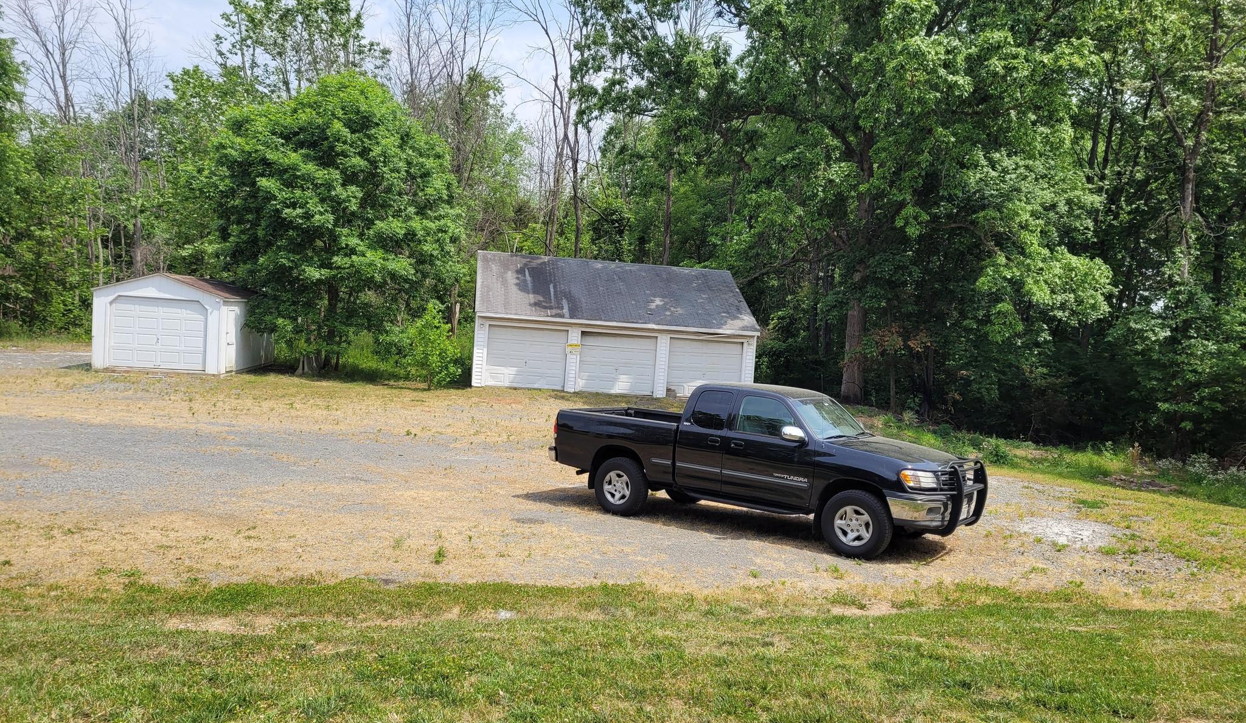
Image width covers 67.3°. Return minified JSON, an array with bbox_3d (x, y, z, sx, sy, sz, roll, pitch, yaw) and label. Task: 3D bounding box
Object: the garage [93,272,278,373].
[{"bbox_3d":[-14.622,-1.370,31.959,3.872,2.976,6.851,4,3,-7],"label":"garage"}]

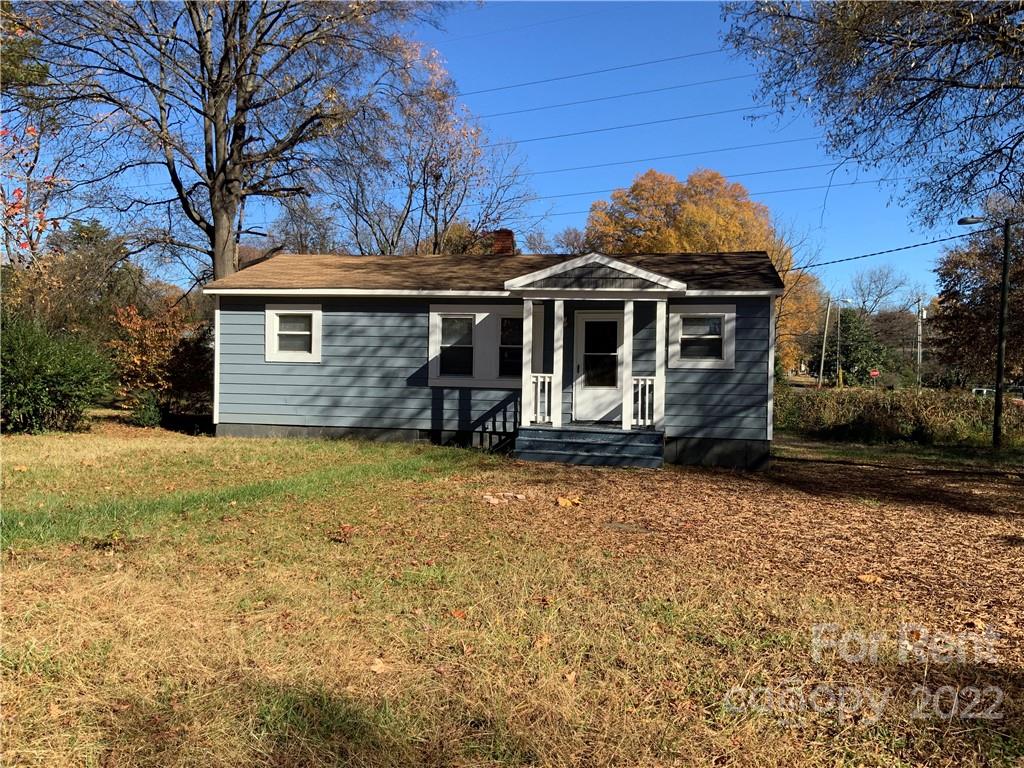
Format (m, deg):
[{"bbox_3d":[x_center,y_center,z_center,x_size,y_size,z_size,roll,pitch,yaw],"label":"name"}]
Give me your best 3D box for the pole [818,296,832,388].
[{"bbox_3d":[26.252,-3.315,72.000,0.300,8.100,0.300,6,0,11],"label":"pole"}]

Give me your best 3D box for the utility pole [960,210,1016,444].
[{"bbox_3d":[13.053,-1.410,23.600,1.550,6.480,0.400,1,0,11],"label":"utility pole"}]

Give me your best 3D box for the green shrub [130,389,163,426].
[{"bbox_3d":[-8.459,0.548,19.800,0.750,0.870,0.750,1,0,11],"label":"green shrub"}]

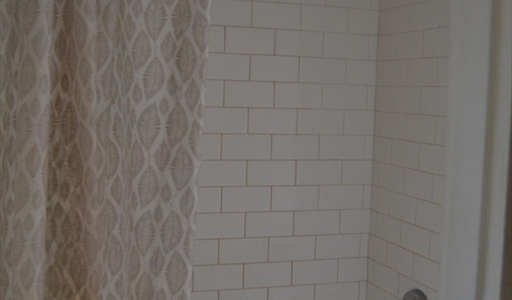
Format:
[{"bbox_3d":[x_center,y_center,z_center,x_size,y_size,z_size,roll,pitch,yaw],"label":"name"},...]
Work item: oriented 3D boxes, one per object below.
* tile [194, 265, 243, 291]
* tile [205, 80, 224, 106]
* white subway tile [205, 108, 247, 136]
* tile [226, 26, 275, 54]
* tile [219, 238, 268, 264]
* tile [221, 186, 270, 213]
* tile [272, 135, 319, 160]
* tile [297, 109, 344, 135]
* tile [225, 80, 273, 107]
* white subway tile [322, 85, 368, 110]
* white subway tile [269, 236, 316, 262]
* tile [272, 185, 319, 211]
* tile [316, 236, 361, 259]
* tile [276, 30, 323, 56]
[{"bbox_3d":[-0.112,0.382,2.110,0.152,0.076,0.009,0,5,-18],"label":"tile"},{"bbox_3d":[-0.166,-0.164,2.033,0.154,0.076,0.008,0,5,-19],"label":"tile"},{"bbox_3d":[-0.097,-0.086,2.073,0.152,0.076,0.009,0,5,-18],"label":"white subway tile"},{"bbox_3d":[-0.018,-0.320,2.073,0.152,0.076,0.009,0,5,-18],"label":"tile"},{"bbox_3d":[-0.037,0.304,2.128,0.152,0.076,0.009,0,5,-18],"label":"tile"},{"bbox_3d":[-0.031,0.145,2.088,0.152,0.075,0.009,0,5,-19],"label":"tile"},{"bbox_3d":[0.120,-0.008,2.124,0.152,0.075,0.009,0,5,-19],"label":"tile"},{"bbox_3d":[0.198,-0.084,2.157,0.152,0.076,0.008,0,5,-18],"label":"tile"},{"bbox_3d":[-0.020,-0.164,2.087,0.152,0.076,0.009,0,5,-18],"label":"tile"},{"bbox_3d":[0.275,-0.163,2.186,0.152,0.076,0.009,0,5,-18],"label":"white subway tile"},{"bbox_3d":[0.108,0.300,2.152,0.153,0.076,0.009,0,5,-19],"label":"white subway tile"},{"bbox_3d":[0.119,0.148,2.153,0.152,0.076,0.008,0,5,-18],"label":"tile"},{"bbox_3d":[0.255,0.300,2.202,0.153,0.076,0.009,0,5,-19],"label":"tile"},{"bbox_3d":[0.128,-0.318,2.100,0.153,0.076,0.009,0,5,-19],"label":"tile"}]

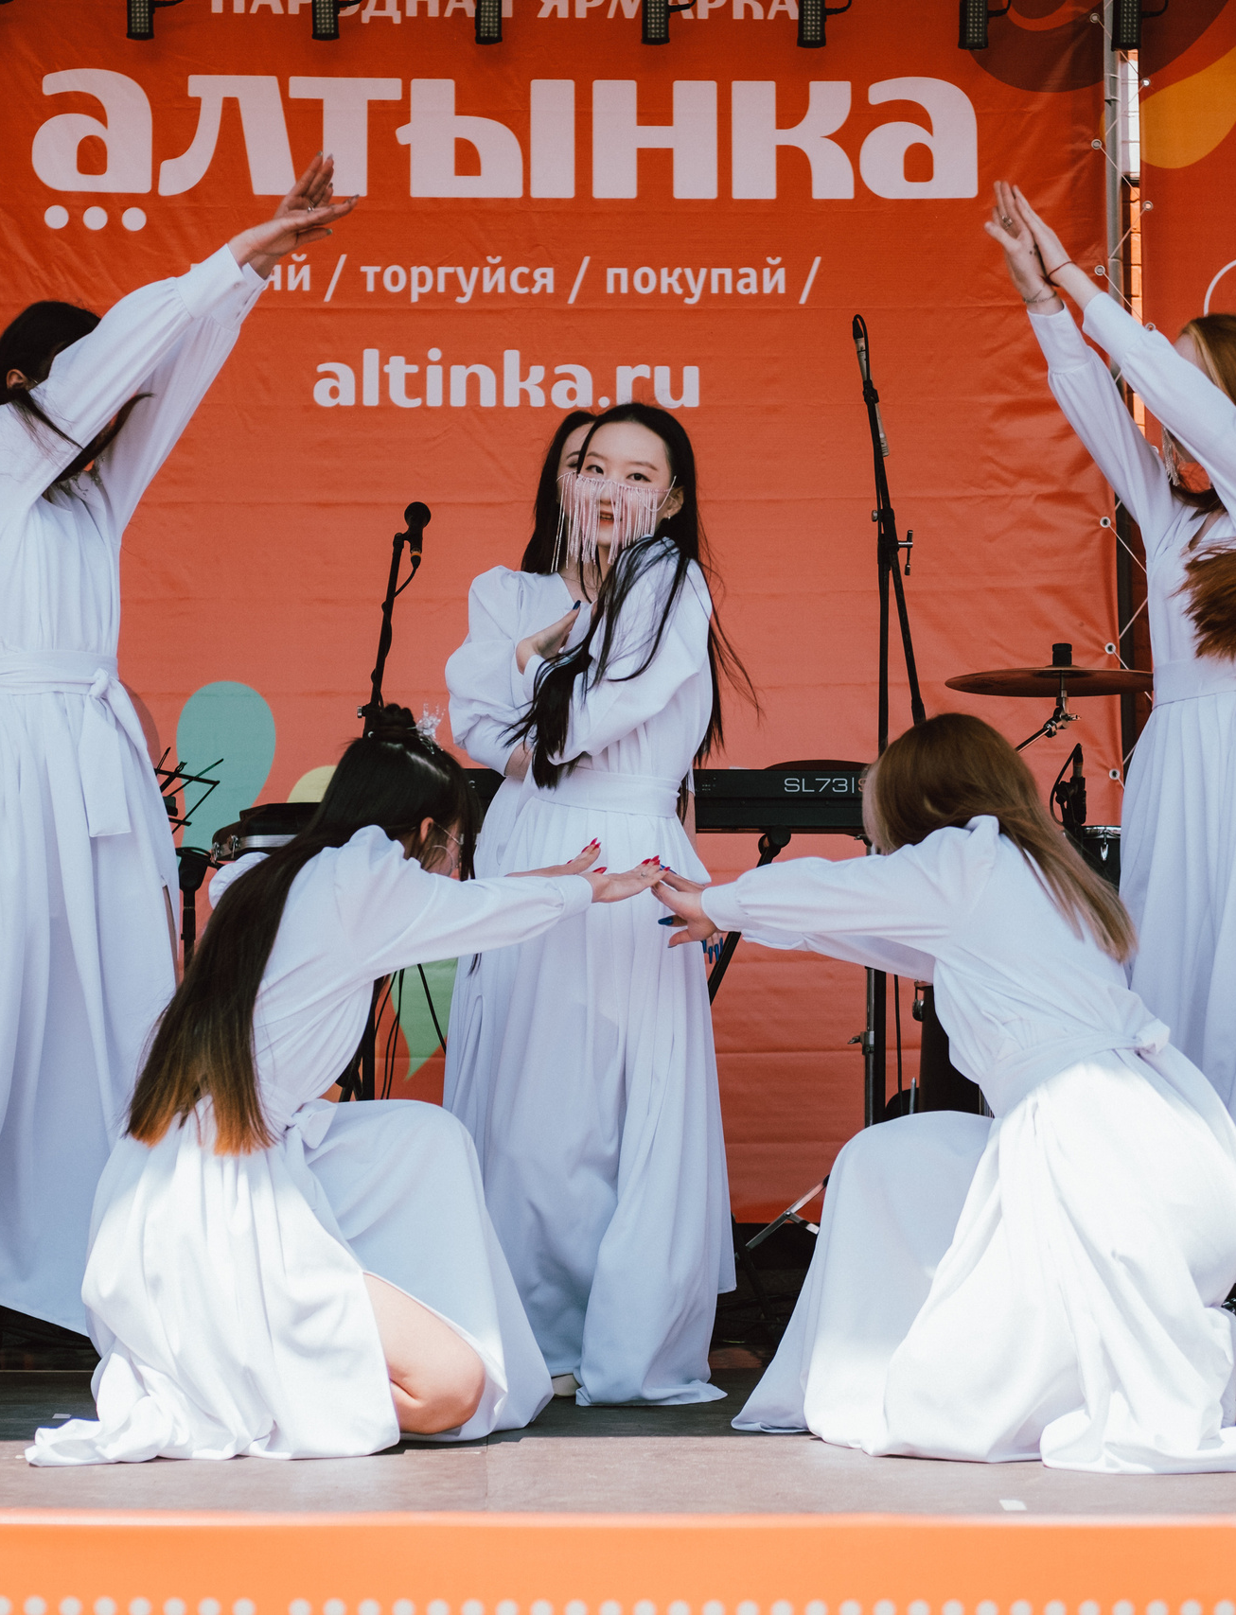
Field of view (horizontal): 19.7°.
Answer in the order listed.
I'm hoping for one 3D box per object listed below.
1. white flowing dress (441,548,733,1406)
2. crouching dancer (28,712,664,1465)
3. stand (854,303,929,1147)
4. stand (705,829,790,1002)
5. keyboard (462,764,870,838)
[{"bbox_3d":[-0.047,0.248,5.394,0.430,1.280,0.430,-2,-4,38],"label":"white flowing dress"},{"bbox_3d":[-0.345,0.359,4.817,0.880,0.970,0.580,2,-4,-25],"label":"crouching dancer"},{"bbox_3d":[0.515,-0.004,7.133,0.550,1.970,0.600,1,-4,-17],"label":"stand"},{"bbox_3d":[0.135,0.501,6.782,0.420,0.920,0.420,0,-3,0],"label":"stand"},{"bbox_3d":[0.180,-0.010,6.730,1.100,0.115,0.310,0,-3,0],"label":"keyboard"}]

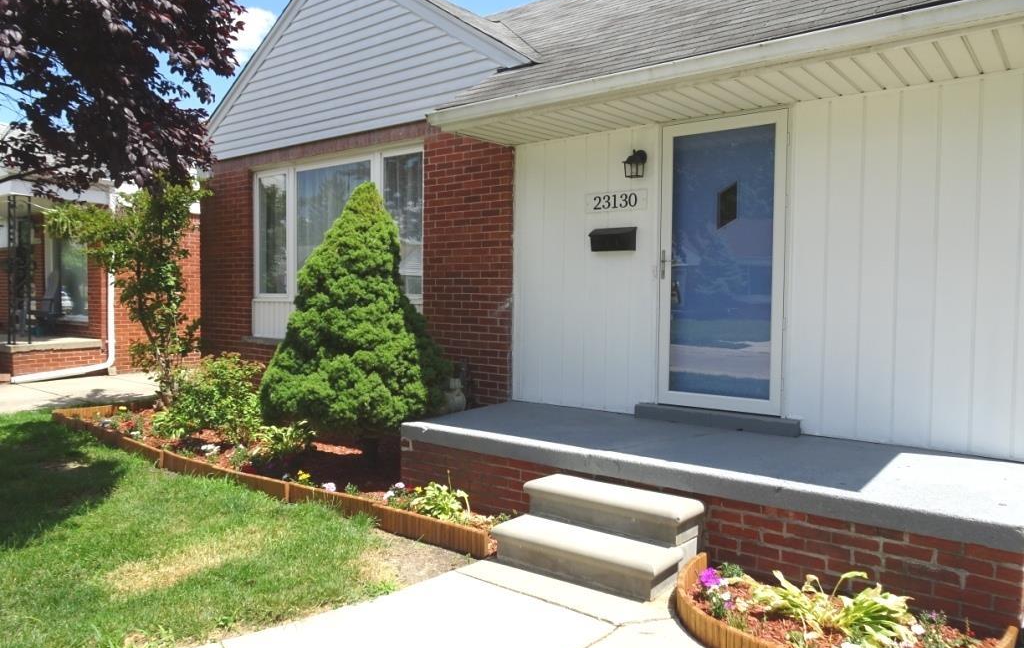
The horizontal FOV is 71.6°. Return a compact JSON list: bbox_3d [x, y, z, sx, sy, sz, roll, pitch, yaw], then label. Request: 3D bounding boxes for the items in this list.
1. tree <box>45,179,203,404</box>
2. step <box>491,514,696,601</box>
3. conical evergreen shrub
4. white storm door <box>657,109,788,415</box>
[{"bbox_3d":[-4.460,-0.385,8.150,1.800,2.650,1.600,0,2,-29],"label":"tree"},{"bbox_3d":[0.433,1.147,3.655,0.935,0.167,0.560,2,2,37],"label":"step"},{"bbox_3d":[-1.149,-0.045,5.420,1.380,2.020,1.380,1,2,0],"label":"conical evergreen shrub"},{"bbox_3d":[1.441,-0.413,4.940,0.900,2.030,0.050,2,2,37],"label":"white storm door"}]

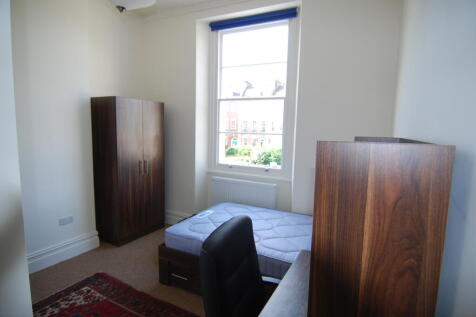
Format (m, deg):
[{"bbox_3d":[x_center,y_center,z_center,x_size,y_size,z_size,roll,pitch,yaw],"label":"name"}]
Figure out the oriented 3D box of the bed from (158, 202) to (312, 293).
[{"bbox_3d":[0.393,0.969,2.448,2.000,0.522,1.211,4,6,23],"label":"bed"}]

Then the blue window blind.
[{"bbox_3d":[0.162,-1.836,3.192,1.250,0.110,0.070,4,6,23],"label":"blue window blind"}]

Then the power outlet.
[{"bbox_3d":[-1.918,0.705,2.663,0.014,0.084,0.146,4,6,23],"label":"power outlet"}]

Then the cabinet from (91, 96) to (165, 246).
[{"bbox_3d":[-1.540,0.144,3.422,0.480,1.885,0.826,4,6,23],"label":"cabinet"}]

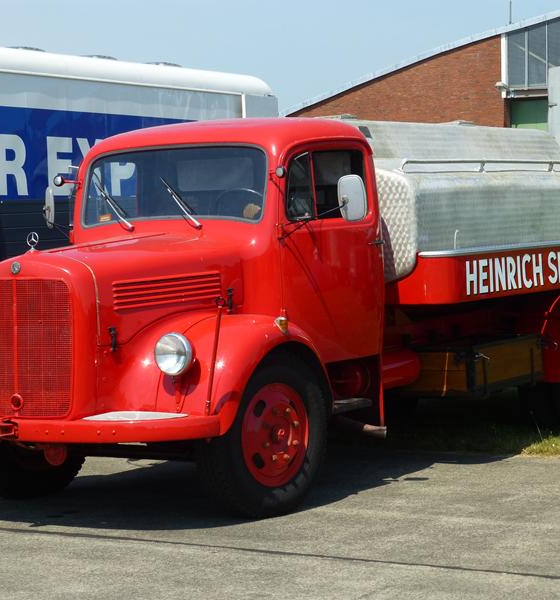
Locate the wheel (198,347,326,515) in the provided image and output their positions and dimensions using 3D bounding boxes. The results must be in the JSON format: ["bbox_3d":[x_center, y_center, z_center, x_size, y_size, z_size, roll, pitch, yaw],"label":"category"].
[{"bbox_3d":[-0.097,0.750,9.627,0.218,0.916,0.916,0,4,39],"label":"wheel"}]

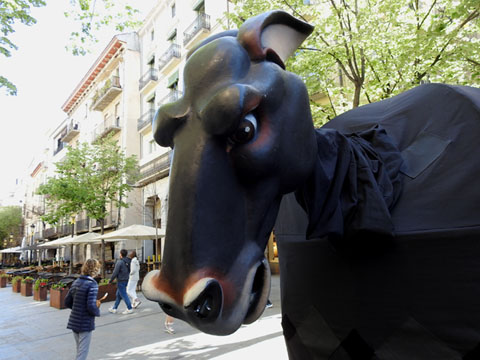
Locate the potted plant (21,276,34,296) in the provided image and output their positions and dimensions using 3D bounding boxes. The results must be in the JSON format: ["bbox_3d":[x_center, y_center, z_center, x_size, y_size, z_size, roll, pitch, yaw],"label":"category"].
[{"bbox_3d":[-9.757,4.868,15.326,0.420,0.870,0.500,4,-13,-34],"label":"potted plant"}]

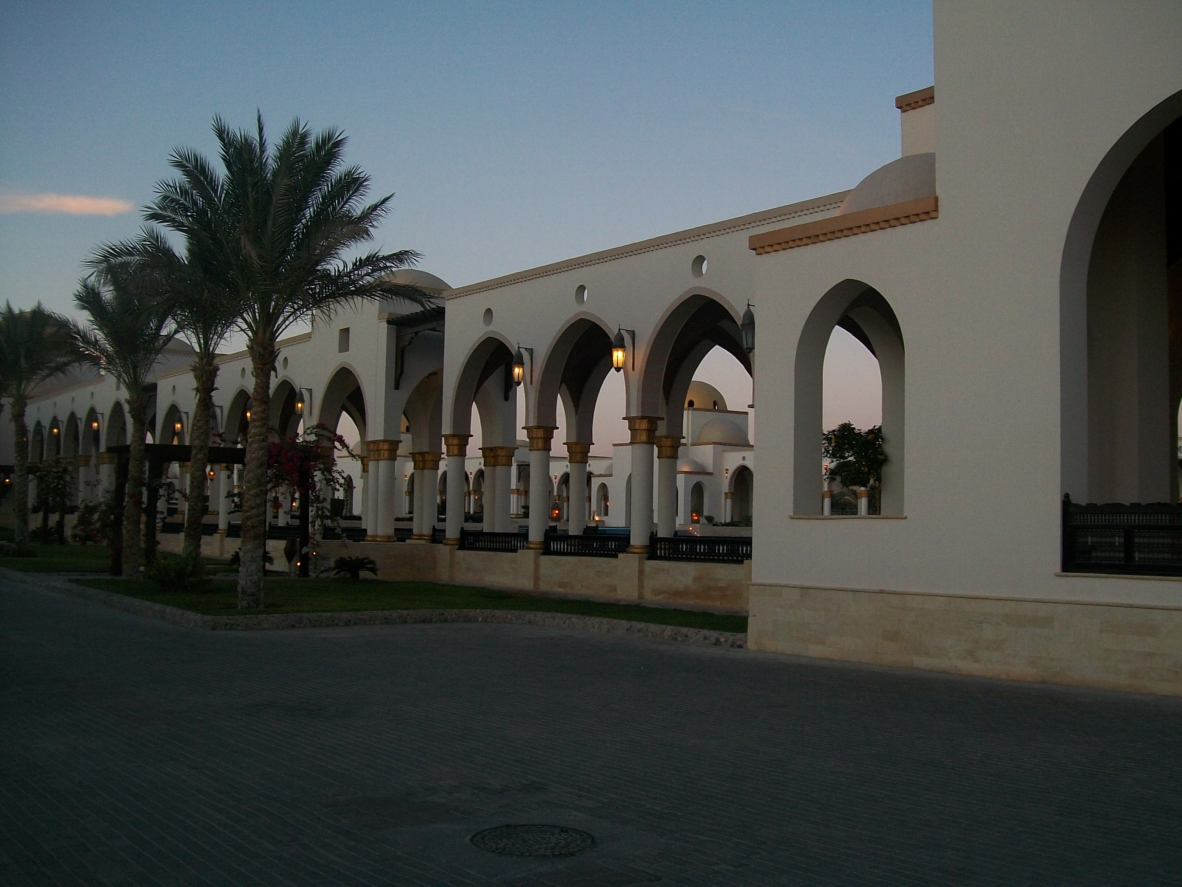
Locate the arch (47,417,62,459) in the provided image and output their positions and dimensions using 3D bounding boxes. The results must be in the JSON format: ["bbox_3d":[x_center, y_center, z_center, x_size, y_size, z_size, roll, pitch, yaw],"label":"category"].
[{"bbox_3d":[-23.431,-0.235,54.093,0.500,1.980,2.600,4,-5,-38],"label":"arch"}]

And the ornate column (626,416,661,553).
[{"bbox_3d":[0.996,0.810,24.014,0.580,2.680,0.580,1,-4,0],"label":"ornate column"}]

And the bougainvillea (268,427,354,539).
[{"bbox_3d":[-7.557,1.057,33.093,2.050,3.182,2.170,4,-5,-36],"label":"bougainvillea"}]

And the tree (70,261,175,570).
[{"bbox_3d":[-10.940,-0.630,28.924,2.800,7.470,2.800,1,-4,0],"label":"tree"}]

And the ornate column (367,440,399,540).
[{"bbox_3d":[-5.883,1.345,34.645,0.612,2.856,1.102,4,-5,-36],"label":"ornate column"}]

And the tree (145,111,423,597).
[{"bbox_3d":[-5.060,-1.410,19.959,4.500,8.040,4.500,1,-4,0],"label":"tree"}]

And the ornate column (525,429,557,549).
[{"bbox_3d":[-1.120,0.947,26.665,0.580,2.670,0.580,1,-4,0],"label":"ornate column"}]

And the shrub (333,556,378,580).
[{"bbox_3d":[-6.464,3.391,33.686,1.215,0.694,1.215,4,-5,-36],"label":"shrub"}]

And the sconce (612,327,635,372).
[{"bbox_3d":[0.646,-1.807,23.871,0.530,0.890,0.280,4,-5,-38],"label":"sconce"}]

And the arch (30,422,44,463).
[{"bbox_3d":[-30.533,-0.159,68.529,0.572,2.258,3.350,4,-5,-36],"label":"arch"}]

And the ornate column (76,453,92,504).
[{"bbox_3d":[-25.269,1.969,61.260,0.645,2.861,0.645,4,-5,-36],"label":"ornate column"}]

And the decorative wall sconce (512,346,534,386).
[{"bbox_3d":[-1.474,-1.669,26.526,0.530,0.880,0.280,4,-5,-38],"label":"decorative wall sconce"}]

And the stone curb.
[{"bbox_3d":[-7.725,3.072,24.069,23.355,0.286,5.187,-3,-6,43],"label":"stone curb"}]

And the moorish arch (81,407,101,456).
[{"bbox_3d":[-23.970,-0.661,59.729,0.572,2.258,3.485,4,-5,-36],"label":"moorish arch"}]

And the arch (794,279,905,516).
[{"bbox_3d":[3.701,-0.614,16.854,0.612,3.213,1.856,5,-5,-40],"label":"arch"}]

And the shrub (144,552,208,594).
[{"bbox_3d":[-8.533,2.658,25.270,1.262,0.873,1.329,4,-5,-36],"label":"shrub"}]

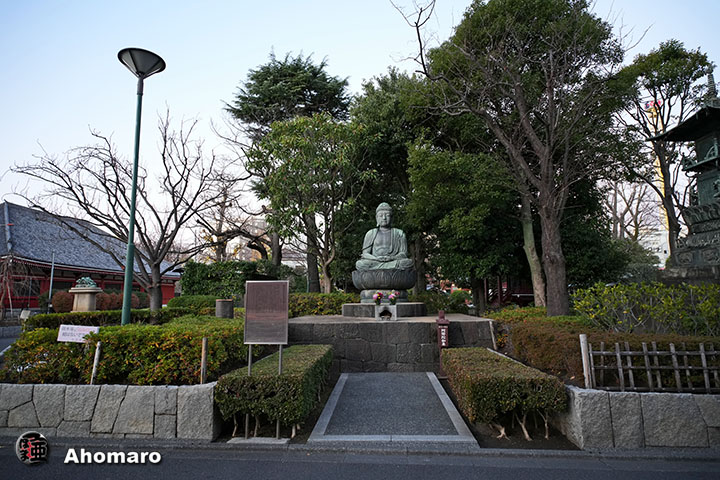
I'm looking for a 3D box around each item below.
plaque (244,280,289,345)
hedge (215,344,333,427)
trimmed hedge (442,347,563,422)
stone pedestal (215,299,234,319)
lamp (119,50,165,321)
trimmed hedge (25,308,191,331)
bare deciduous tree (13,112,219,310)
[{"bbox_3d":[-0.990,0.770,4.499,0.455,0.660,0.040,0,-7,0],"label":"plaque"},{"bbox_3d":[-0.940,1.812,5.567,0.920,0.500,2.650,0,-7,3],"label":"hedge"},{"bbox_3d":[1.660,1.785,5.470,0.900,0.460,2.600,0,-7,3],"label":"trimmed hedge"},{"bbox_3d":[-3.020,1.538,9.381,0.390,0.420,0.390,0,-7,0],"label":"stone pedestal"},{"bbox_3d":[-4.170,-0.972,7.783,0.820,5.050,0.820,0,-7,0],"label":"lamp"},{"bbox_3d":[-5.150,1.671,8.760,3.200,0.400,0.600,2,-7,-13],"label":"trimmed hedge"},{"bbox_3d":[-5.350,-0.471,9.434,4.300,4.550,3.900,0,-7,0],"label":"bare deciduous tree"}]

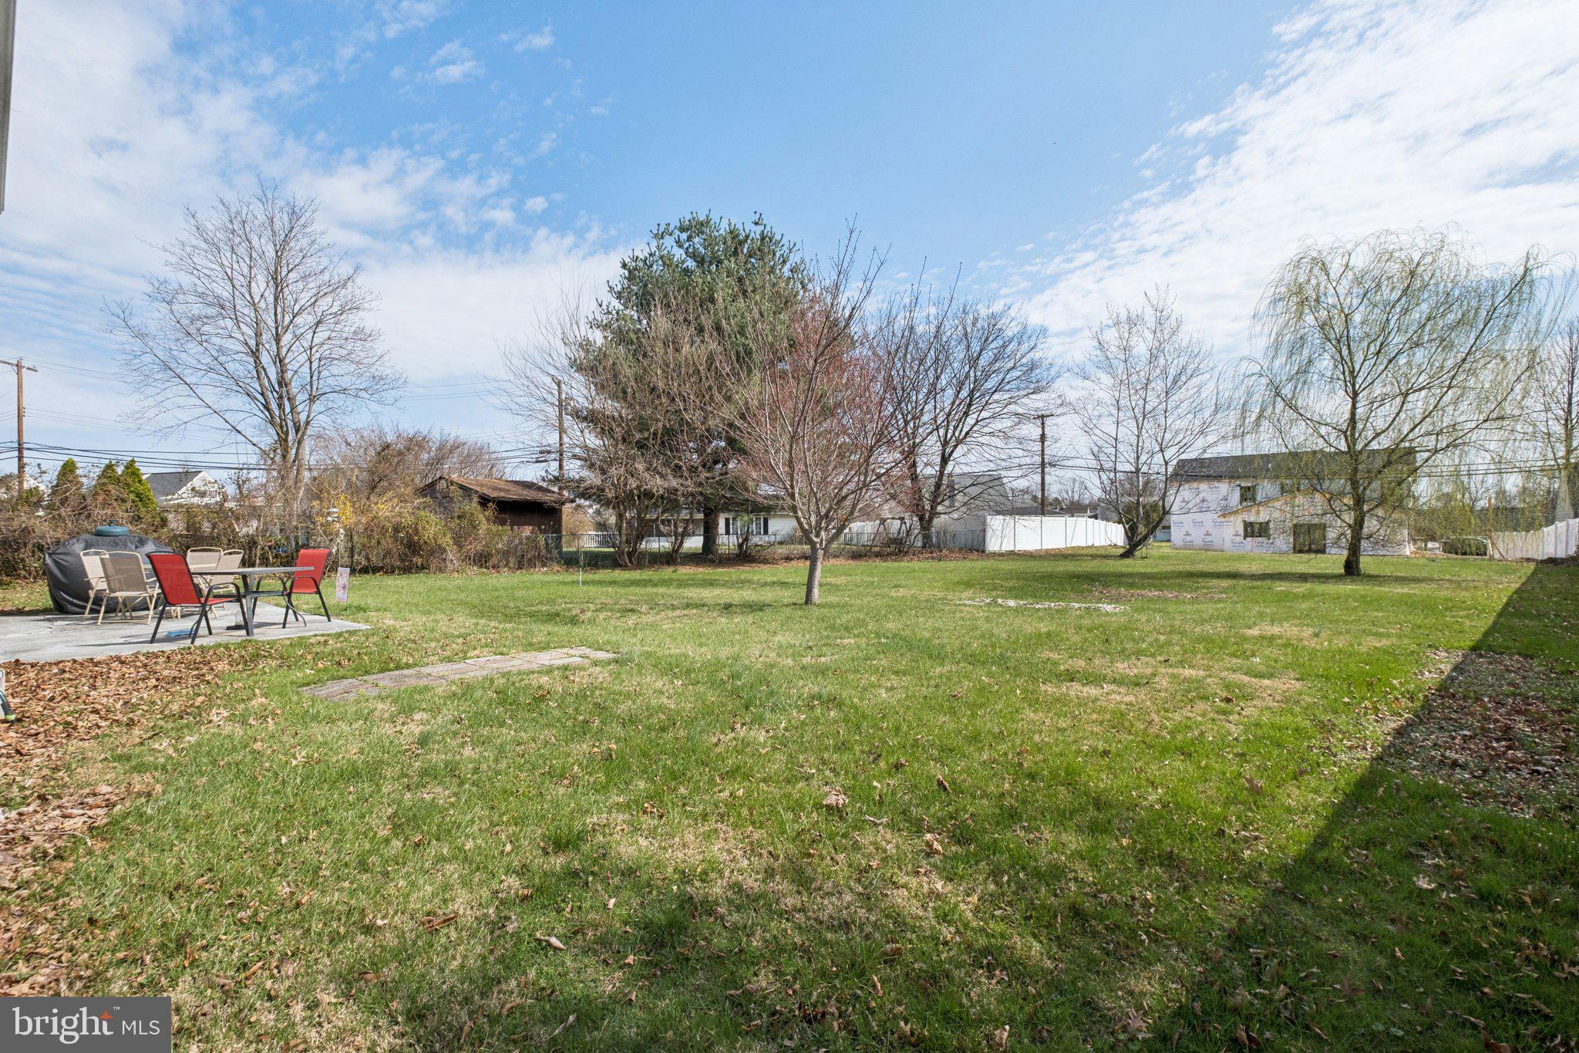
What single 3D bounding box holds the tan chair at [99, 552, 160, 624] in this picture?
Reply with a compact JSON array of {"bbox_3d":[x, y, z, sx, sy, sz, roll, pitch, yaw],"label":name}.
[{"bbox_3d":[-8.310,0.765,8.380,0.550,0.890,0.600,0,0,-24],"label":"tan chair"}]

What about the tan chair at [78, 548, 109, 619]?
[{"bbox_3d":[-9.010,0.760,8.920,0.600,0.920,0.550,0,0,-17],"label":"tan chair"}]

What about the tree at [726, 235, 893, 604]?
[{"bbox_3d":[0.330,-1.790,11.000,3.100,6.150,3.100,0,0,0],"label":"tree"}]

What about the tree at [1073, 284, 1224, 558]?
[{"bbox_3d":[15.850,-4.650,29.000,5.900,12.000,5.900,0,0,29],"label":"tree"}]

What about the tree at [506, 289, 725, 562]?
[{"bbox_3d":[-6.500,-3.500,24.000,7.600,9.900,7.000,0,0,0],"label":"tree"}]

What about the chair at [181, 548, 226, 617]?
[{"bbox_3d":[-8.360,0.765,9.170,0.550,0.890,0.620,0,0,-9],"label":"chair"}]

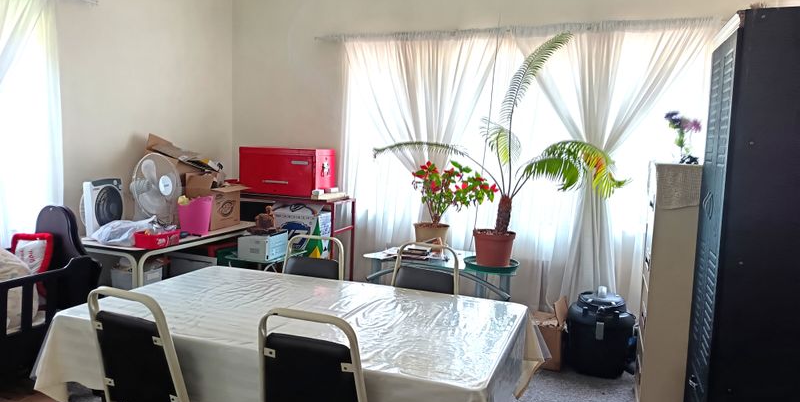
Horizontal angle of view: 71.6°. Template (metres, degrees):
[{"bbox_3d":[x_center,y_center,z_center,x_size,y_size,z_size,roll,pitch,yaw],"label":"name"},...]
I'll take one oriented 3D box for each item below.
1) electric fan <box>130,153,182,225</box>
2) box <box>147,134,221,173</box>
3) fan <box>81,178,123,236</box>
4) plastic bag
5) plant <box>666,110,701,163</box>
[{"bbox_3d":[-1.777,-0.058,3.933,0.340,0.560,0.455,3,6,19],"label":"electric fan"},{"bbox_3d":[-1.522,-0.295,3.883,0.470,0.190,0.250,18,-5,-34],"label":"box"},{"bbox_3d":[-2.046,0.045,3.803,0.150,0.370,0.285,3,6,19],"label":"fan"},{"bbox_3d":[-1.641,0.171,3.325,0.370,0.130,0.260,4,6,20],"label":"plastic bag"},{"bbox_3d":[1.439,-0.322,2.815,0.175,0.265,0.140,3,6,19],"label":"plant"}]

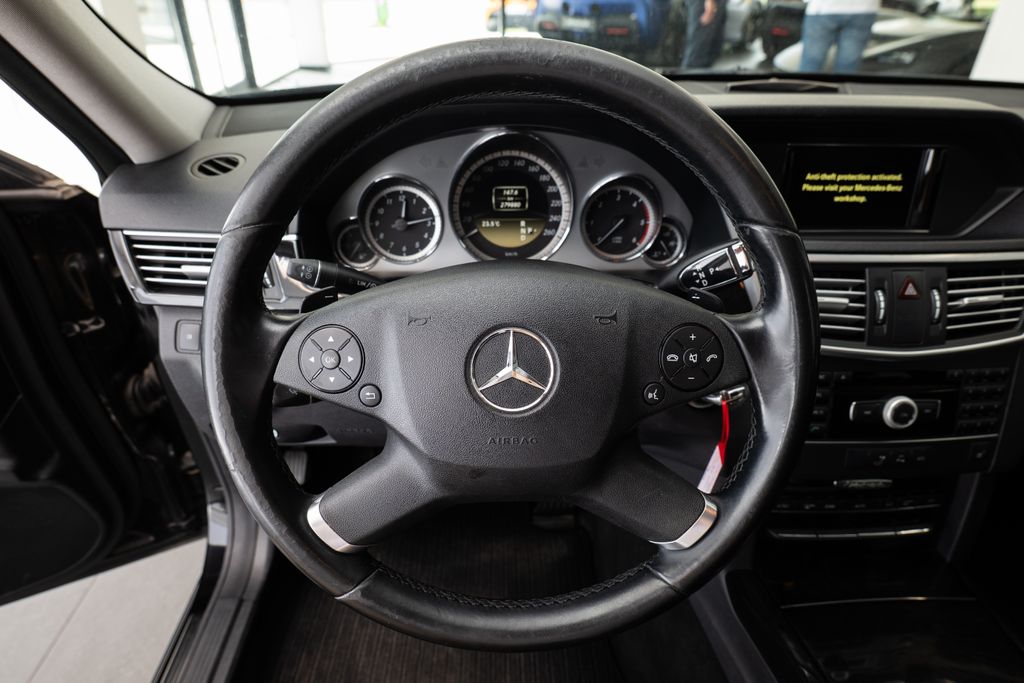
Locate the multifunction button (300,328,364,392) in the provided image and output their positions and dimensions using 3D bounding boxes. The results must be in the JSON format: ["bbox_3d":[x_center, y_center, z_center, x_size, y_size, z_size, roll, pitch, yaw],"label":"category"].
[{"bbox_3d":[-0.119,0.012,0.372,0.042,0.042,0.010,0,0,8],"label":"multifunction button"}]

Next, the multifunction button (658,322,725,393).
[{"bbox_3d":[0.118,0.011,0.372,0.042,0.042,0.010,0,0,-9],"label":"multifunction button"}]

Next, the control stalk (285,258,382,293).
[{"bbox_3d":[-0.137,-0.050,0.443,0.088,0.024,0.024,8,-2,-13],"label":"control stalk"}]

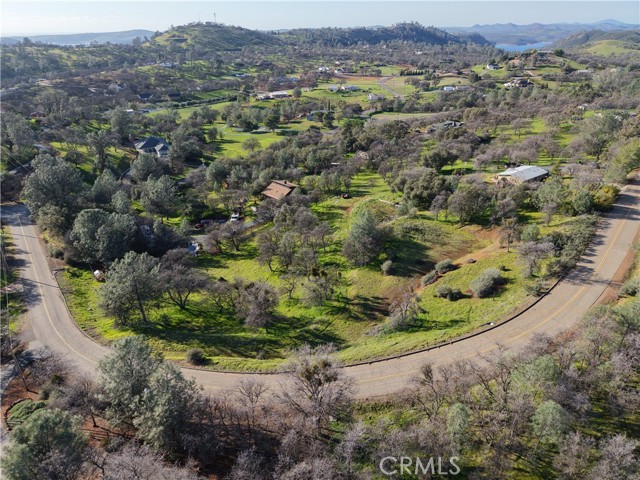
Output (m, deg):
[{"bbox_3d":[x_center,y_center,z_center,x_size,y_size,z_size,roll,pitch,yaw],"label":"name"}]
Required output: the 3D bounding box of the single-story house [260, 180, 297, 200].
[{"bbox_3d":[-13.690,-16.230,150.000,9.000,5.300,10.000,-21,33,-37],"label":"single-story house"}]

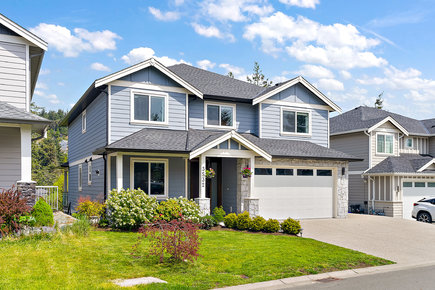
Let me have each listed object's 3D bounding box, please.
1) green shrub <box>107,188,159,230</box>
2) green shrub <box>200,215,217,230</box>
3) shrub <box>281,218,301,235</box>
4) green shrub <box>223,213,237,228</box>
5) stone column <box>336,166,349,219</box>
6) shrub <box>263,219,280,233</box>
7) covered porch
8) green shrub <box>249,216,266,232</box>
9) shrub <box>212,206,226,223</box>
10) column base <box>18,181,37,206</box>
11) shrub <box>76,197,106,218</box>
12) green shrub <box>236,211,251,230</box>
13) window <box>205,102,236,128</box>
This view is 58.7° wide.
[{"bbox_3d":[-3.034,2.310,13.800,1.750,1.450,1.500,2,-4,-26],"label":"green shrub"},{"bbox_3d":[-0.322,2.867,14.300,0.640,0.580,0.600,0,-3,0],"label":"green shrub"},{"bbox_3d":[2.529,2.804,13.300,0.680,0.580,0.660,0,-3,0],"label":"shrub"},{"bbox_3d":[0.463,2.860,14.550,0.550,0.600,0.550,0,-3,0],"label":"green shrub"},{"bbox_3d":[6.367,2.377,19.850,0.740,2.750,0.500,2,-4,-26],"label":"stone column"},{"bbox_3d":[1.924,2.849,13.650,0.600,0.530,0.600,0,-3,0],"label":"shrub"},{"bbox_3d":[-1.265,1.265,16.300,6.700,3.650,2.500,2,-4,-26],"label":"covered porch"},{"bbox_3d":[1.511,3.002,14.600,0.680,0.600,0.660,0,-3,0],"label":"green shrub"},{"bbox_3d":[0.081,2.822,15.700,0.560,0.660,0.540,0,-3,0],"label":"shrub"},{"bbox_3d":[-5.771,1.559,11.700,0.500,0.900,0.500,2,-3,-27],"label":"column base"},{"bbox_3d":[-5.420,2.667,16.500,1.200,0.930,1.100,2,-4,-26],"label":"shrub"},{"bbox_3d":[0.970,2.784,14.200,0.560,0.720,0.560,0,-3,0],"label":"green shrub"},{"bbox_3d":[0.165,-1.458,19.300,1.780,1.320,0.130,2,-4,-26],"label":"window"}]

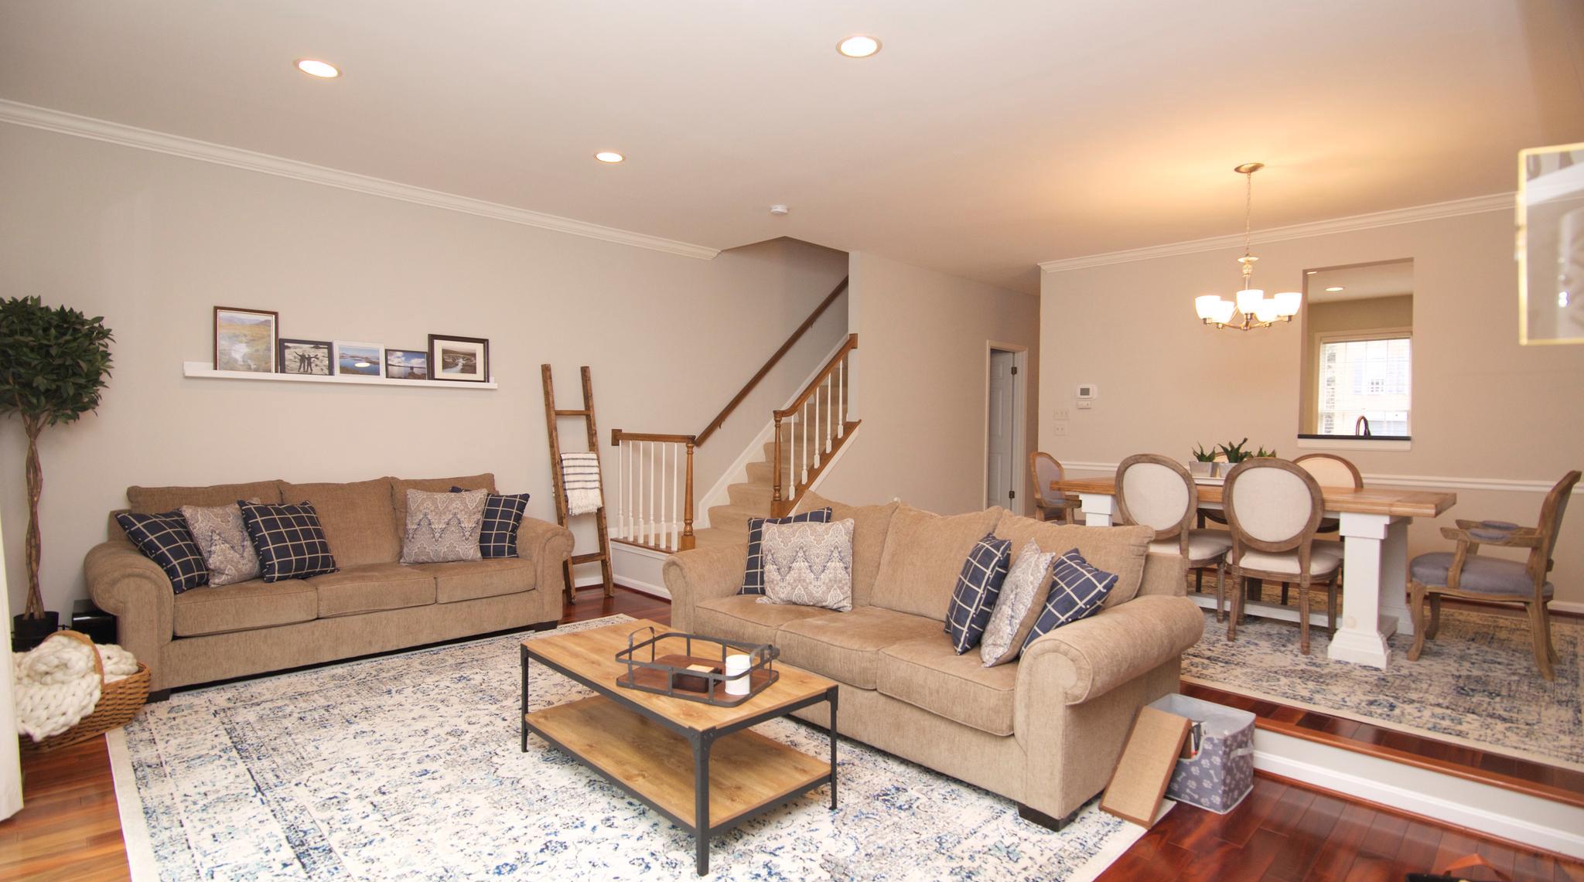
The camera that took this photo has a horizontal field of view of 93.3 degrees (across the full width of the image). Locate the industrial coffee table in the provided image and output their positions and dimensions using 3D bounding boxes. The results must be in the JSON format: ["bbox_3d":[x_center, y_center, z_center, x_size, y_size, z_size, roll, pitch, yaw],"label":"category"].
[{"bbox_3d":[-0.480,1.081,2.893,0.605,0.453,1.200,-1,2,-45],"label":"industrial coffee table"}]

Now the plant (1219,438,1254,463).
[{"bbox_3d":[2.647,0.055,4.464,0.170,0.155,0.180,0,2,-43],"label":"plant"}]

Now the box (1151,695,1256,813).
[{"bbox_3d":[1.558,1.186,2.863,0.300,0.285,0.295,-1,2,-45],"label":"box"}]

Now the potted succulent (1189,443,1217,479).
[{"bbox_3d":[2.606,0.129,4.750,0.135,0.206,0.135,-1,2,-45],"label":"potted succulent"}]

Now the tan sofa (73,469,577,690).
[{"bbox_3d":[-2.612,0.725,4.484,2.350,0.975,0.960,0,2,-43],"label":"tan sofa"}]

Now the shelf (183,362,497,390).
[{"bbox_3d":[-2.839,-0.414,4.920,1.810,0.095,0.100,-1,2,-45],"label":"shelf"}]

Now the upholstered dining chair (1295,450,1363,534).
[{"bbox_3d":[3.223,0.580,4.668,0.580,1.000,0.500,0,2,-43],"label":"upholstered dining chair"}]

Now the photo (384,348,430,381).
[{"bbox_3d":[-2.620,-0.507,5.097,0.270,0.212,0.020,0,-5,-43],"label":"photo"}]

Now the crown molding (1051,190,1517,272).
[{"bbox_3d":[3.618,-1.604,5.968,0.085,0.085,3.580,0,2,-43],"label":"crown molding"}]

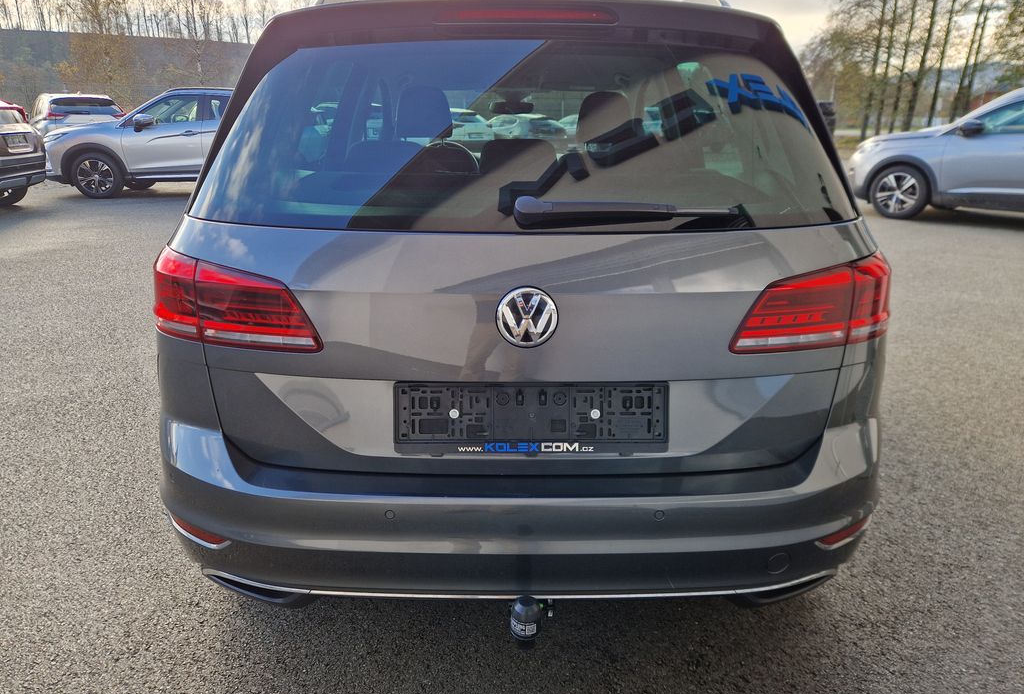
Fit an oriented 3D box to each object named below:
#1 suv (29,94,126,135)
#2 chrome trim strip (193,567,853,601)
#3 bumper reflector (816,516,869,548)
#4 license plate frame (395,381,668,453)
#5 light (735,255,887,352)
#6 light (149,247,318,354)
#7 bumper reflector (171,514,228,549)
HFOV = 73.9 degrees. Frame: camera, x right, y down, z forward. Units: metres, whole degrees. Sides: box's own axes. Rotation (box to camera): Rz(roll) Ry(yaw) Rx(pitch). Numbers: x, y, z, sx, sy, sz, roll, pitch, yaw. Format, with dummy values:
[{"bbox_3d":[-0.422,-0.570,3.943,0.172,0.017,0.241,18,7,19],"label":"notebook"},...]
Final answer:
[{"bbox_3d":[-11.683,-5.776,18.074,1.820,1.690,4.600,-17,25,-40],"label":"suv"},{"bbox_3d":[0.021,0.495,1.428,1.379,0.038,0.107,0,19,-1],"label":"chrome trim strip"},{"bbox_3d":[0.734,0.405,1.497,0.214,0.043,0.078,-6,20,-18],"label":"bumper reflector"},{"bbox_3d":[0.038,0.135,1.321,0.530,0.138,0.020,0,3,-1],"label":"license plate frame"},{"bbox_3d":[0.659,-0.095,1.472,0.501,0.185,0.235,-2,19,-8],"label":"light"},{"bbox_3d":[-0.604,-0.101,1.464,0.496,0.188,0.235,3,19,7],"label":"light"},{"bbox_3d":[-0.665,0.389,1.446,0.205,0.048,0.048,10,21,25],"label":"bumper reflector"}]

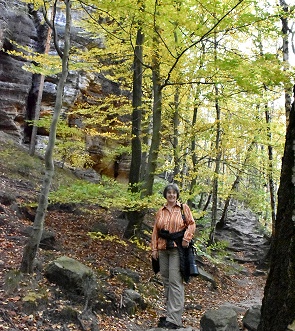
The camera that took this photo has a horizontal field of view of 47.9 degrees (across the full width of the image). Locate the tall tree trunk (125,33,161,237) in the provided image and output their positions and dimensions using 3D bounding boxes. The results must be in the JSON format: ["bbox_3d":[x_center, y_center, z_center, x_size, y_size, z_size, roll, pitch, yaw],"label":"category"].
[{"bbox_3d":[-0.130,-1.020,9.000,0.880,5.700,0.600,1,-10,0],"label":"tall tree trunk"}]

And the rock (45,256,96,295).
[{"bbox_3d":[-1.250,1.790,5.400,0.680,0.470,0.520,-1,-10,11],"label":"rock"}]

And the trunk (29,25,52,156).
[{"bbox_3d":[-3.950,-2.900,12.440,0.240,5.150,0.240,4,-10,0],"label":"trunk"}]

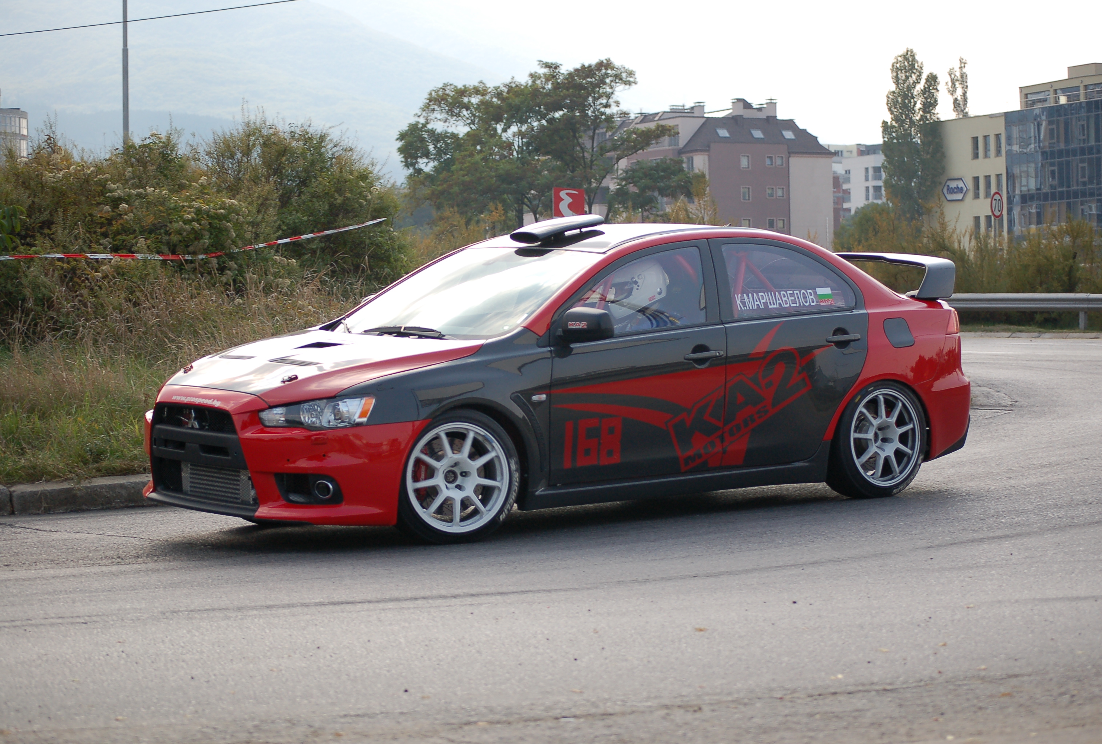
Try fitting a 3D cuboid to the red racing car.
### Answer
[{"bbox_3d":[0.050,-0.045,13.999,4.500,1.470,1.840,-4,5,-38],"label":"red racing car"}]

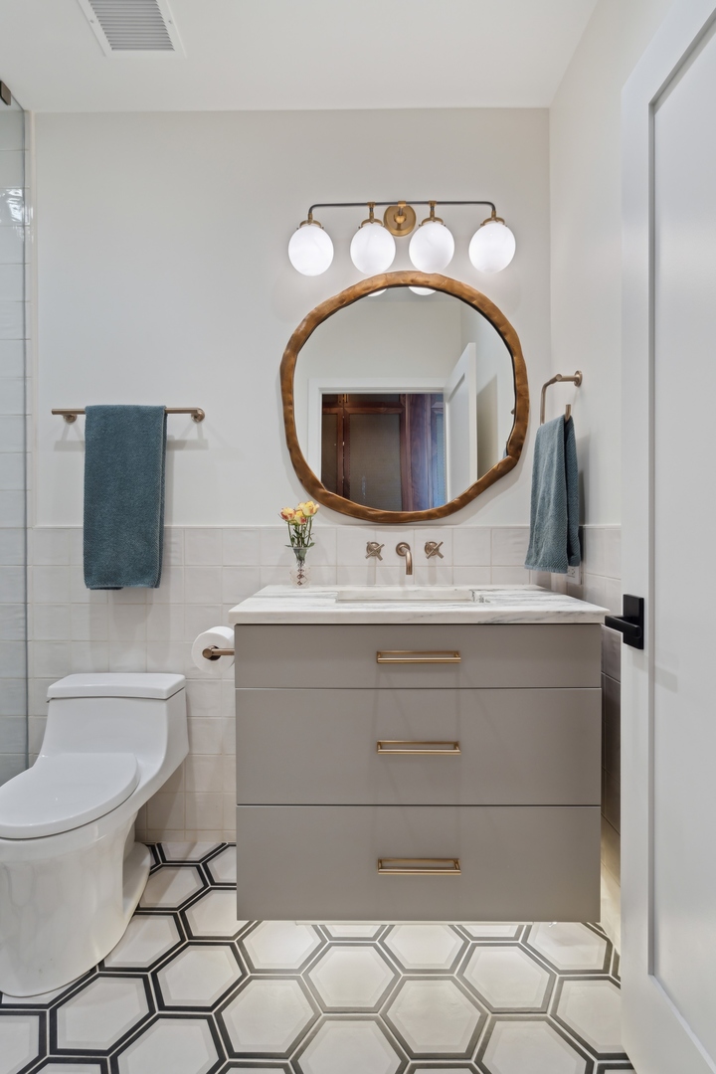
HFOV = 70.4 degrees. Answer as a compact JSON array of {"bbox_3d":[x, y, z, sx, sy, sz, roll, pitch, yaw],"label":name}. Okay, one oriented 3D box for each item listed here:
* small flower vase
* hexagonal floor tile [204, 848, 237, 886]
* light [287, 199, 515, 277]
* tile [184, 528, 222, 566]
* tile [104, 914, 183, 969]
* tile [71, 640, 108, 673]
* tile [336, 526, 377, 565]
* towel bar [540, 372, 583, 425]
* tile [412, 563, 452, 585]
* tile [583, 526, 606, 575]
[{"bbox_3d":[-0.190,0.099,1.672,0.070,0.137,0.070,0,1,0],"label":"small flower vase"},{"bbox_3d":[-0.390,1.065,1.641,0.210,0.010,0.178,0,0,0],"label":"hexagonal floor tile"},{"bbox_3d":[0.143,-0.971,1.671,0.736,0.232,0.194,0,1,0],"label":"light"},{"bbox_3d":[-0.517,0.033,1.700,0.126,0.125,0.010,0,1,1],"label":"tile"},{"bbox_3d":[-0.562,1.051,1.315,0.218,0.010,0.184,0,1,0],"label":"tile"},{"bbox_3d":[-0.901,0.415,1.710,0.126,0.125,0.010,0,1,1],"label":"tile"},{"bbox_3d":[-0.005,0.033,1.695,0.126,0.125,0.010,0,1,1],"label":"tile"},{"bbox_3d":[0.614,-0.404,1.527,0.070,0.160,0.215,0,1,0],"label":"towel bar"},{"bbox_3d":[0.252,0.160,1.694,0.126,0.125,0.010,0,1,1],"label":"tile"},{"bbox_3d":[0.680,0.043,1.450,0.010,0.132,0.132,0,1,0],"label":"tile"}]

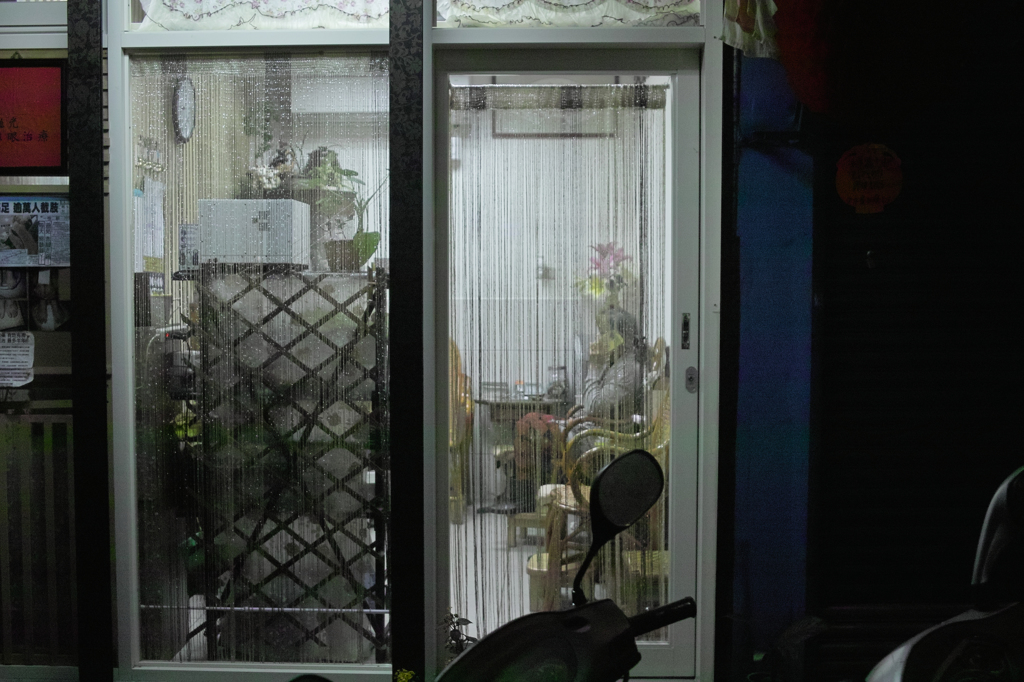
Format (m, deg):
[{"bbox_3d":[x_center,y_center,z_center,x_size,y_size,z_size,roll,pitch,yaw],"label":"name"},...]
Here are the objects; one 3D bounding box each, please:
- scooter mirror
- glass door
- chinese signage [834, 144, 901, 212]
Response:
[{"bbox_3d":[0.184,0.325,2.030,0.143,0.257,0.080,-1,3,-23],"label":"scooter mirror"},{"bbox_3d":[0.193,0.090,3.954,0.891,2.120,0.050,0,3,1],"label":"glass door"},{"bbox_3d":[1.226,-0.557,3.997,0.226,0.247,0.020,0,3,1],"label":"chinese signage"}]

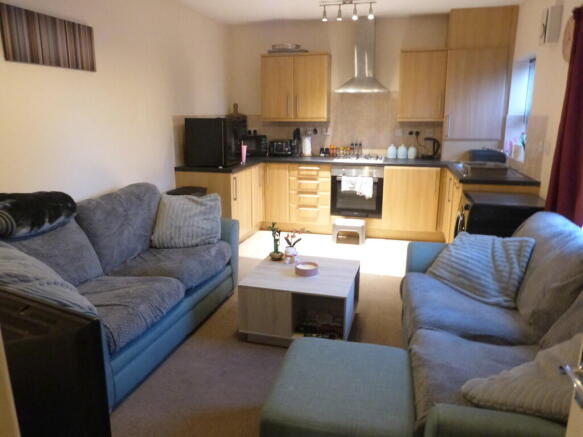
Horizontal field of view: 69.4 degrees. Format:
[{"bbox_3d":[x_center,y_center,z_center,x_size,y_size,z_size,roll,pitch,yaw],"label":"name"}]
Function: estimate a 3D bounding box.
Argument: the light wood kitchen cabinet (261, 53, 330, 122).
[{"bbox_3d":[0.073,-1.613,5.260,0.825,0.787,0.300,3,14,14],"label":"light wood kitchen cabinet"}]

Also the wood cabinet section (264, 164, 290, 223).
[{"bbox_3d":[-0.101,-0.362,5.360,0.304,0.719,0.550,3,13,14],"label":"wood cabinet section"}]

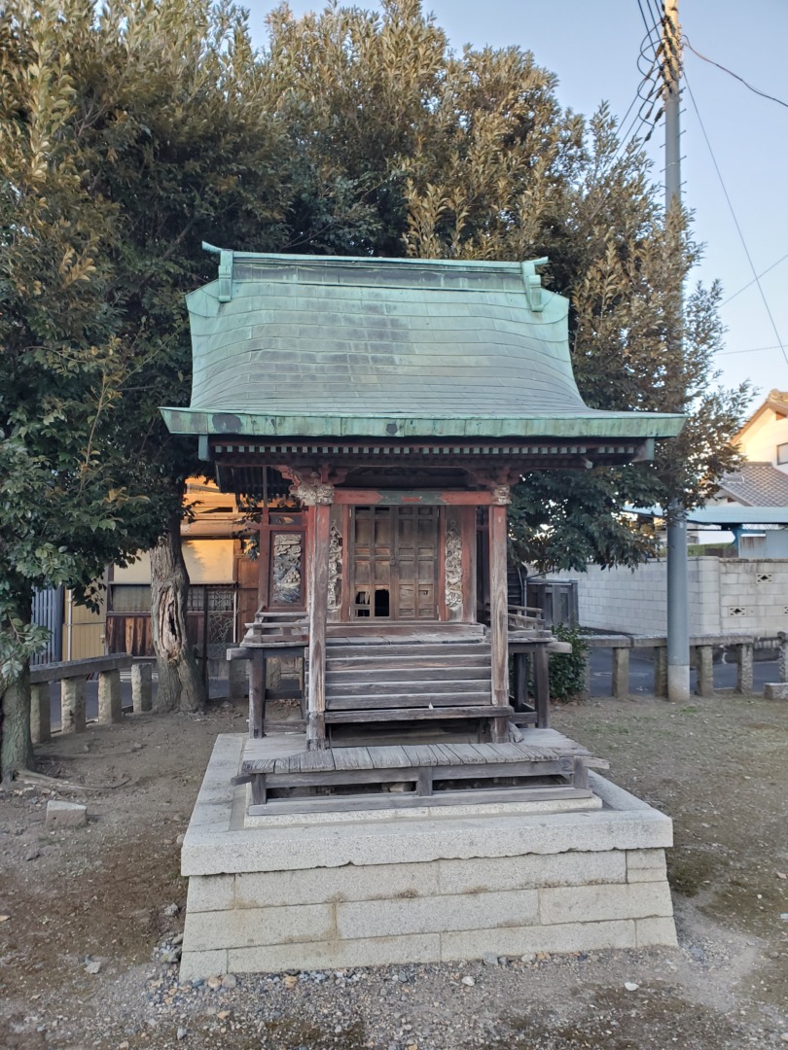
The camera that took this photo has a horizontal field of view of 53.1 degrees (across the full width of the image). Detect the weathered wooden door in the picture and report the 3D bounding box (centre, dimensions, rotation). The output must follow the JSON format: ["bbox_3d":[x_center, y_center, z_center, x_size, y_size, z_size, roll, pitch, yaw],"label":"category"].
[{"bbox_3d":[0.002,0.205,4.451,0.501,0.654,0.045,0,-4,-9],"label":"weathered wooden door"}]

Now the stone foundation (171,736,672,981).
[{"bbox_3d":[0.017,1.553,4.200,2.006,0.519,2.176,0,-4,-9],"label":"stone foundation"}]

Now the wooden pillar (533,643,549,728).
[{"bbox_3d":[0.794,0.874,4.285,0.067,0.450,0.071,0,-4,-9],"label":"wooden pillar"}]

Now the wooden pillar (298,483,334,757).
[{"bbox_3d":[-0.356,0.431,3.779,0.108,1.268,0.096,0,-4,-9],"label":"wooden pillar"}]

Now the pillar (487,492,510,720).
[{"bbox_3d":[0.528,0.445,3.930,0.084,1.258,0.081,0,-4,-9],"label":"pillar"}]

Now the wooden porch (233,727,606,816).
[{"bbox_3d":[0.085,1.135,3.758,1.621,0.187,0.853,0,-4,-9],"label":"wooden porch"}]

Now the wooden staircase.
[{"bbox_3d":[0.062,0.827,3.984,1.005,0.475,0.404,0,-4,-9],"label":"wooden staircase"}]

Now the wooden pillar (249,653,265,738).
[{"bbox_3d":[-0.699,0.861,4.046,0.070,0.450,0.071,0,-4,-9],"label":"wooden pillar"}]

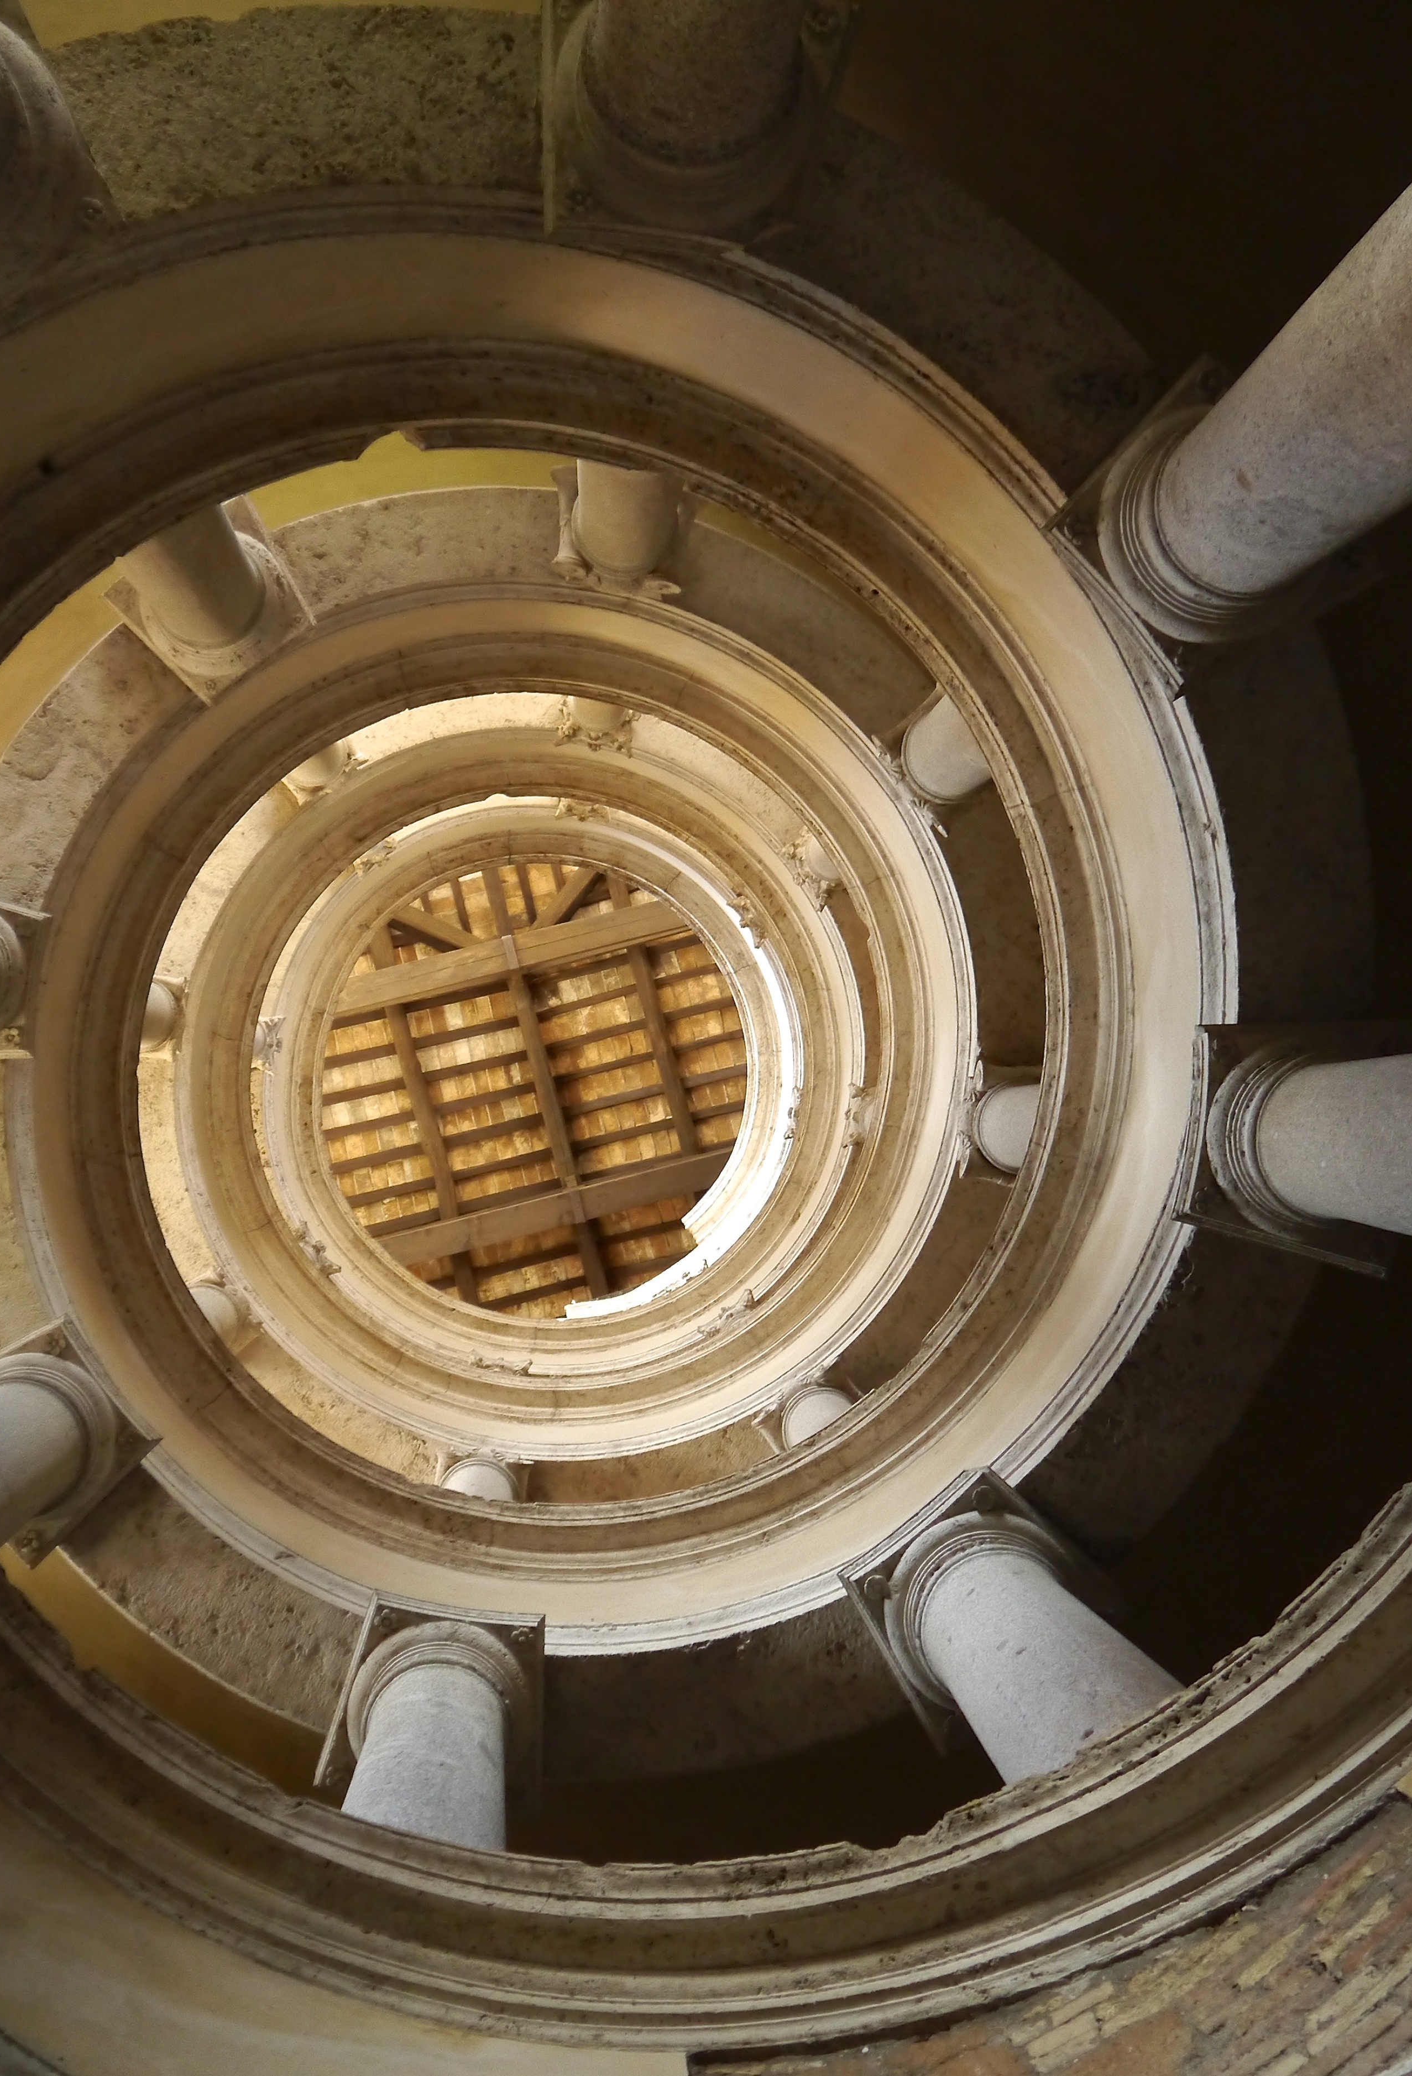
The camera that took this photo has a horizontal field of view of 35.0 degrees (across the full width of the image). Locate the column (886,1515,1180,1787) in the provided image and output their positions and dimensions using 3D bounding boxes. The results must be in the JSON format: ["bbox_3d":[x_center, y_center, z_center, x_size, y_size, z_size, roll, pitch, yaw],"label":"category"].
[{"bbox_3d":[0.844,1.550,5.136,0.520,2.000,0.520,0,-92,-5],"label":"column"}]

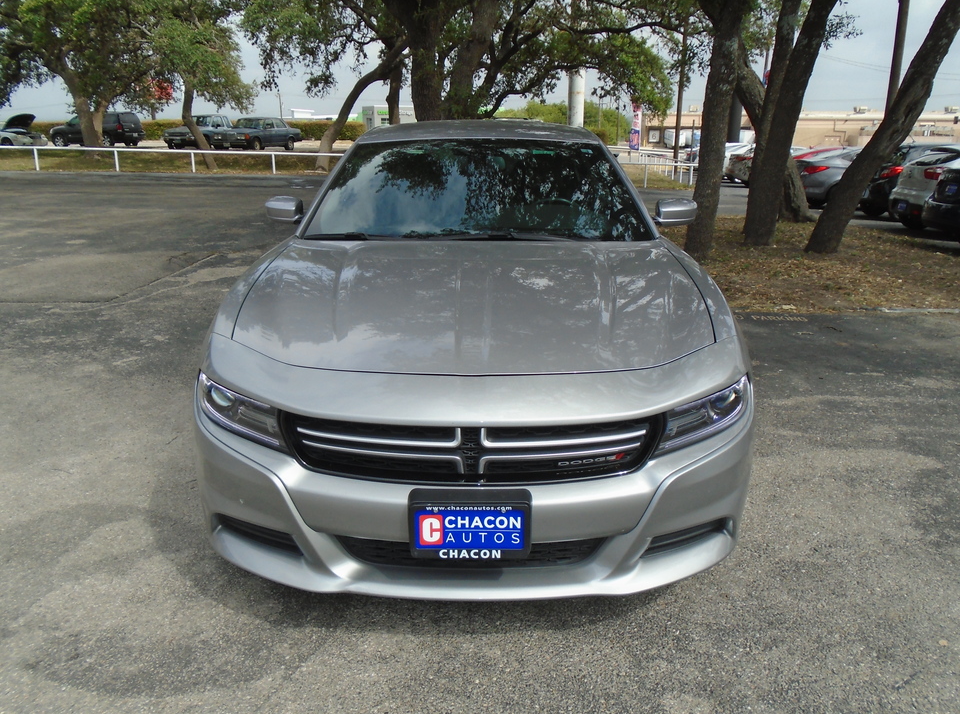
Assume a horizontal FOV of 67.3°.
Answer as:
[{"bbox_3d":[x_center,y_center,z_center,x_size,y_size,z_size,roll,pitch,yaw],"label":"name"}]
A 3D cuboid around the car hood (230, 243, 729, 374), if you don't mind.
[{"bbox_3d":[-0.011,-0.237,2.621,1.600,0.260,1.250,1,18,1],"label":"car hood"}]

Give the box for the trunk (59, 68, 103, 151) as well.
[{"bbox_3d":[-14.737,-9.065,26.734,1.600,3.000,1.000,-9,20,-27],"label":"trunk"}]

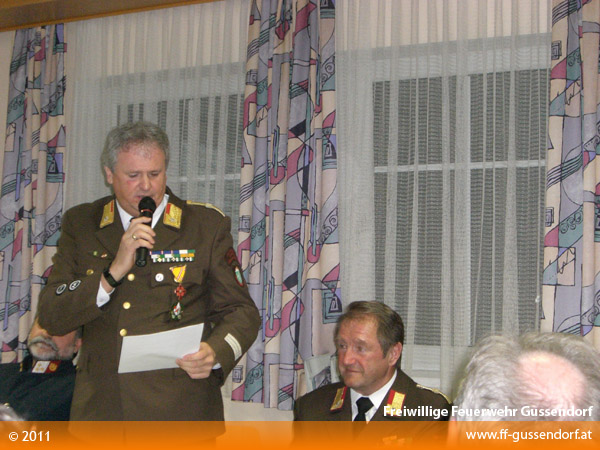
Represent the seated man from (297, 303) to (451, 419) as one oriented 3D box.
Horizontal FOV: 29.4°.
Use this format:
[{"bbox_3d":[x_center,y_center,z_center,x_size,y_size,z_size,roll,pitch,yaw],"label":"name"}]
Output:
[{"bbox_3d":[0.140,0.840,3.030,0.560,1.280,0.760,-1,-1,22],"label":"seated man"}]

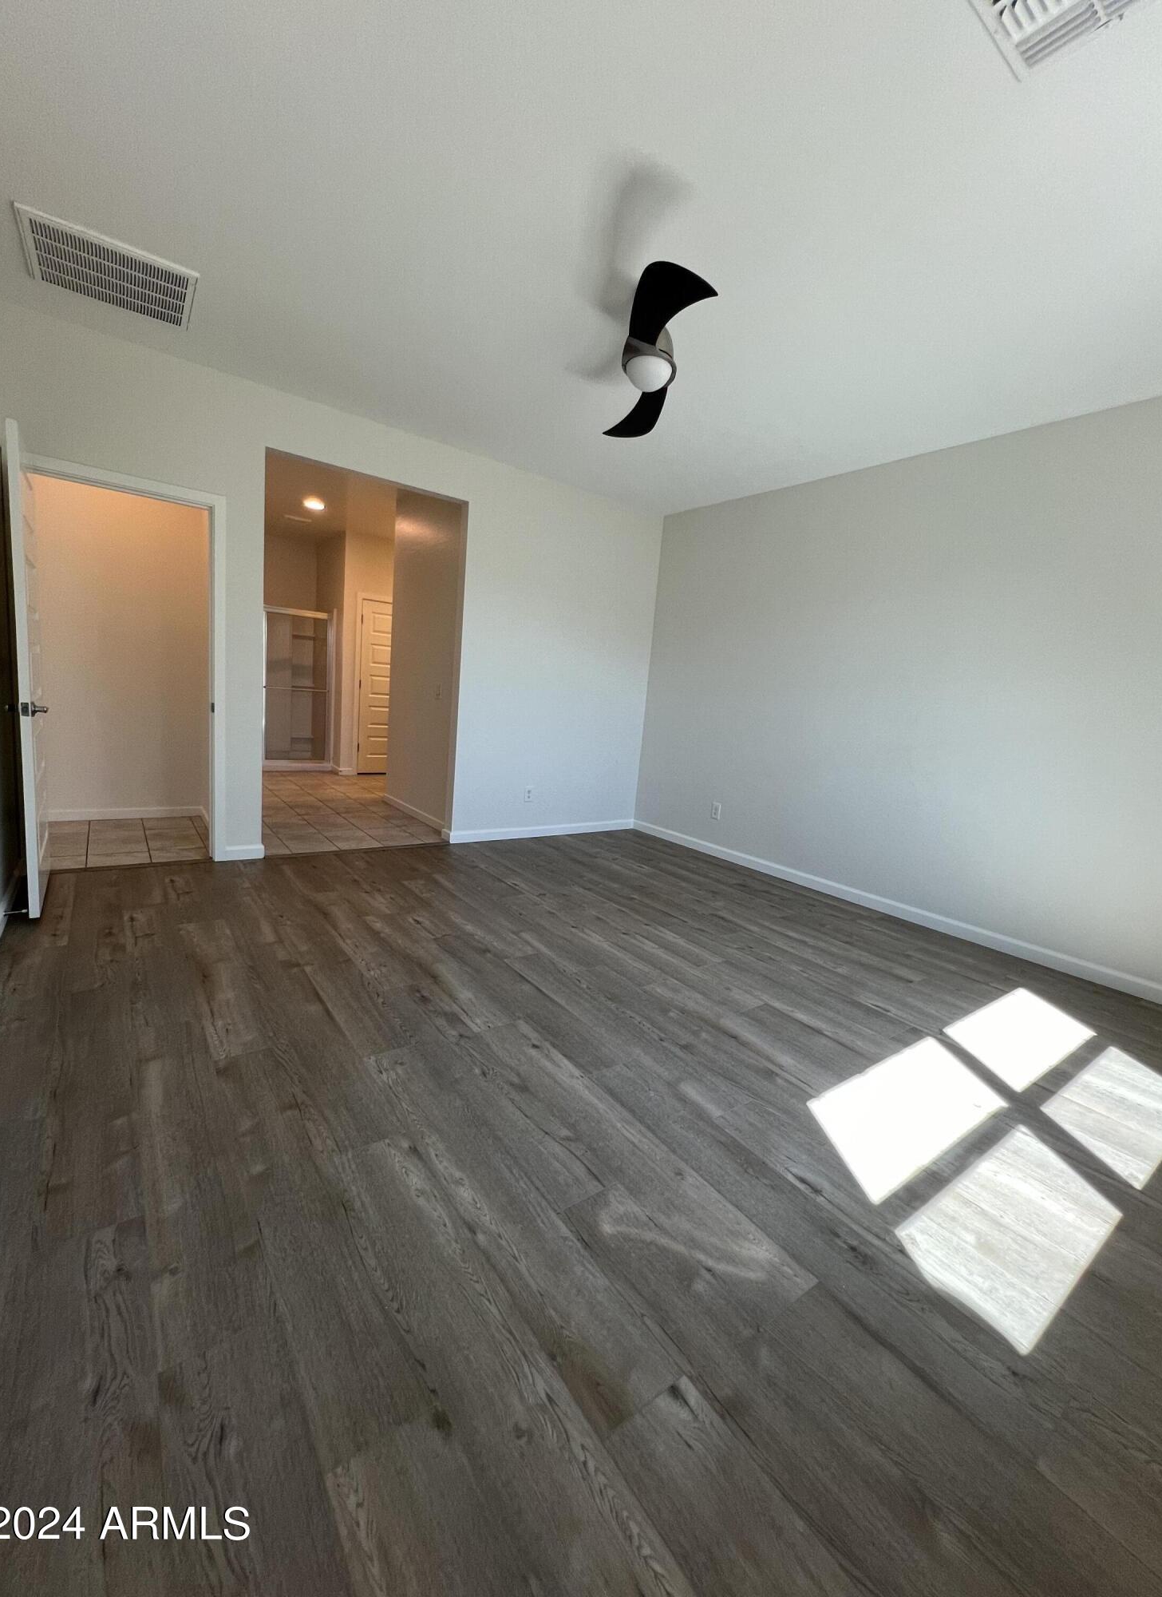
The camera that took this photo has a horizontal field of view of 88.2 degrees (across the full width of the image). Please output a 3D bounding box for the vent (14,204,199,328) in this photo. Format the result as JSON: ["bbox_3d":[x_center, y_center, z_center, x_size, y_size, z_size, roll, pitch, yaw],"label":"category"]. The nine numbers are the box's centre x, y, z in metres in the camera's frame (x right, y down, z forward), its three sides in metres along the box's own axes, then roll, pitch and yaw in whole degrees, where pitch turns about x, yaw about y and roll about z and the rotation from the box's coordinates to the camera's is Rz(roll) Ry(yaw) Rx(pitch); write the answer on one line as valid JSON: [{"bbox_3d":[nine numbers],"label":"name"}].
[{"bbox_3d":[-1.980,-2.199,2.540,0.566,0.025,0.547,-3,12,-37],"label":"vent"}]

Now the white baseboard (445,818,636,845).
[{"bbox_3d":[-0.246,0.276,5.216,1.880,0.088,0.018,-3,12,-37],"label":"white baseboard"}]

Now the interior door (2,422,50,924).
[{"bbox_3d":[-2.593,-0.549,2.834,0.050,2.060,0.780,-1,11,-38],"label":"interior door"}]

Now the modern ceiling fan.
[{"bbox_3d":[0.278,-1.843,2.481,0.280,0.330,1.300,4,10,-6],"label":"modern ceiling fan"}]

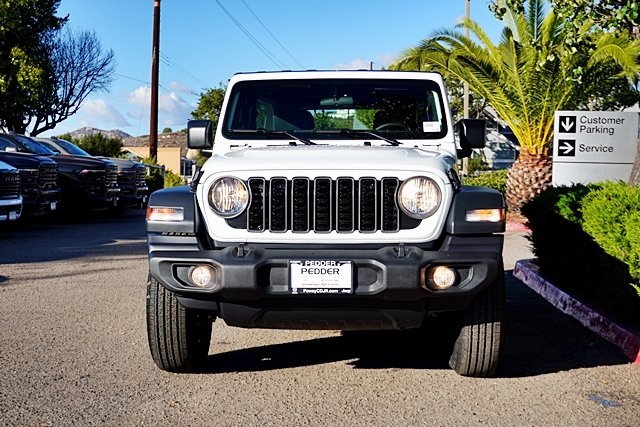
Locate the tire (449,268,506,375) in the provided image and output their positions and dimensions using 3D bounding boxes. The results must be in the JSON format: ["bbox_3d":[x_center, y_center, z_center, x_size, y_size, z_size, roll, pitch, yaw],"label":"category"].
[{"bbox_3d":[0.850,0.502,5.142,0.245,0.795,0.795,0,3,4],"label":"tire"}]

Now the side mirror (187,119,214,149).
[{"bbox_3d":[-0.783,-0.512,6.109,0.185,0.205,0.130,0,3,3],"label":"side mirror"}]

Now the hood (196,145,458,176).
[{"bbox_3d":[0.052,-0.285,5.245,1.440,0.220,1.170,0,3,3],"label":"hood"}]

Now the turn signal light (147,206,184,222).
[{"bbox_3d":[-0.794,0.004,4.771,0.190,0.076,0.100,0,3,3],"label":"turn signal light"}]

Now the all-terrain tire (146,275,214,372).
[{"bbox_3d":[-0.757,0.496,5.225,0.245,0.795,0.795,0,3,4],"label":"all-terrain tire"}]

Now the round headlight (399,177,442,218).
[{"bbox_3d":[0.502,-0.078,4.655,0.220,0.220,0.100,0,3,3],"label":"round headlight"}]

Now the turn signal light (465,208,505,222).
[{"bbox_3d":[0.844,0.010,4.687,0.190,0.076,0.100,0,3,3],"label":"turn signal light"}]

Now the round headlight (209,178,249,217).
[{"bbox_3d":[-0.458,-0.081,4.705,0.220,0.220,0.100,0,3,3],"label":"round headlight"}]

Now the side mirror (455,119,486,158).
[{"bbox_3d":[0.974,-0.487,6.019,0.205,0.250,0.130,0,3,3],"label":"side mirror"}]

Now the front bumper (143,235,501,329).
[{"bbox_3d":[0.018,0.316,4.614,1.760,0.450,0.360,0,3,3],"label":"front bumper"}]

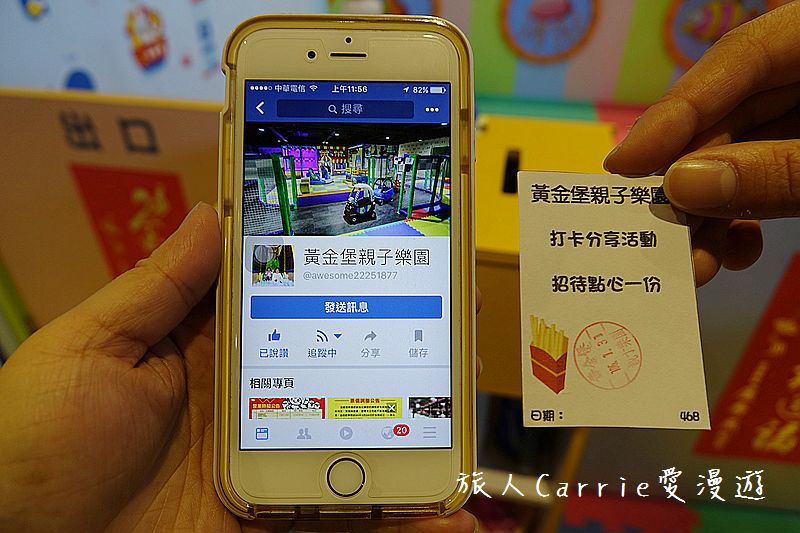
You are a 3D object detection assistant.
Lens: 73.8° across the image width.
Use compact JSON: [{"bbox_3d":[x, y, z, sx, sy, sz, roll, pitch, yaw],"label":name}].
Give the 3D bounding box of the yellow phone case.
[{"bbox_3d":[-0.015,-0.001,0.155,0.073,0.143,0.011,0,-2,-1],"label":"yellow phone case"}]

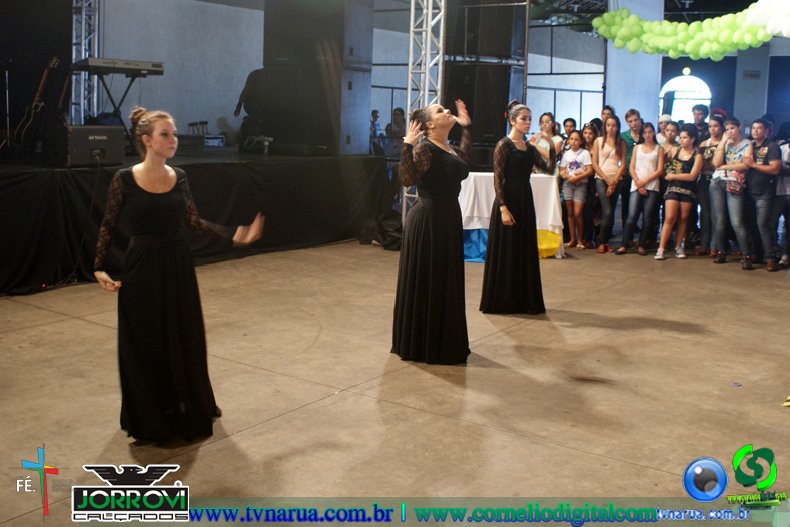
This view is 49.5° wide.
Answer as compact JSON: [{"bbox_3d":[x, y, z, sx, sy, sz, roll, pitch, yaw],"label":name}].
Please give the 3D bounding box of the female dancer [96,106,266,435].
[{"bbox_3d":[-1.076,0.033,4.225,0.780,1.600,0.520,-4,11,-30],"label":"female dancer"}]

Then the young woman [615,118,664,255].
[{"bbox_3d":[2.953,-0.897,10.294,0.500,1.553,0.360,6,11,23],"label":"young woman"}]

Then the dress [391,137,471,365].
[{"bbox_3d":[0.251,-0.118,5.638,0.520,1.450,0.540,8,11,32],"label":"dress"}]

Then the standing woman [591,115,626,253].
[{"bbox_3d":[2.568,-0.952,10.296,0.440,1.633,0.340,5,11,16],"label":"standing woman"}]

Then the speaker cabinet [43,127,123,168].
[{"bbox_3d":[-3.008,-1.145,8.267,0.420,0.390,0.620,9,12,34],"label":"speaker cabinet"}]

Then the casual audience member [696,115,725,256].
[{"bbox_3d":[3.938,-0.956,10.689,0.470,1.690,0.350,6,10,22],"label":"casual audience member"}]

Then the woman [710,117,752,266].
[{"bbox_3d":[3.764,-0.793,9.575,0.480,1.658,0.380,9,13,36],"label":"woman"}]

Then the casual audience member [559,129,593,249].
[{"bbox_3d":[2.243,-0.921,10.606,0.410,1.439,0.320,4,11,14],"label":"casual audience member"}]

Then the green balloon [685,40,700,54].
[{"bbox_3d":[4.171,-3.028,12.000,0.200,0.215,0.200,2,10,0],"label":"green balloon"}]

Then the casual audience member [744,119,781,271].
[{"bbox_3d":[4.071,-0.754,9.481,0.360,1.637,0.500,-7,14,-41],"label":"casual audience member"}]

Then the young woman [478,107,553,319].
[{"bbox_3d":[1.030,-0.457,7.151,0.570,1.720,0.460,-5,12,-35],"label":"young woman"}]

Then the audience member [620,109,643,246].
[{"bbox_3d":[3.090,-1.097,11.168,0.500,1.780,0.340,5,10,19],"label":"audience member"}]

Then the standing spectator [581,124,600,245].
[{"bbox_3d":[2.503,-0.996,10.962,0.440,1.570,0.340,4,10,11],"label":"standing spectator"}]

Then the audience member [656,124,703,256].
[{"bbox_3d":[3.446,-0.868,10.301,0.500,1.610,0.420,8,11,29],"label":"audience member"}]

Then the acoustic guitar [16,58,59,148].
[{"bbox_3d":[-3.749,-1.683,8.950,0.120,1.020,0.390,34,25,27],"label":"acoustic guitar"}]

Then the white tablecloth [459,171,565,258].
[{"bbox_3d":[1.288,-0.553,10.078,1.120,0.930,0.800,-2,10,-24],"label":"white tablecloth"}]

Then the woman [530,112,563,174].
[{"bbox_3d":[1.921,-1.142,11.236,0.460,1.630,0.360,4,10,11],"label":"woman"}]

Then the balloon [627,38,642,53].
[{"bbox_3d":[3.274,-2.980,11.700,0.210,0.210,0.210,2,10,0],"label":"balloon"}]

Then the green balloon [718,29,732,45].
[{"bbox_3d":[4.556,-3.130,11.800,0.200,0.215,0.200,2,10,0],"label":"green balloon"}]

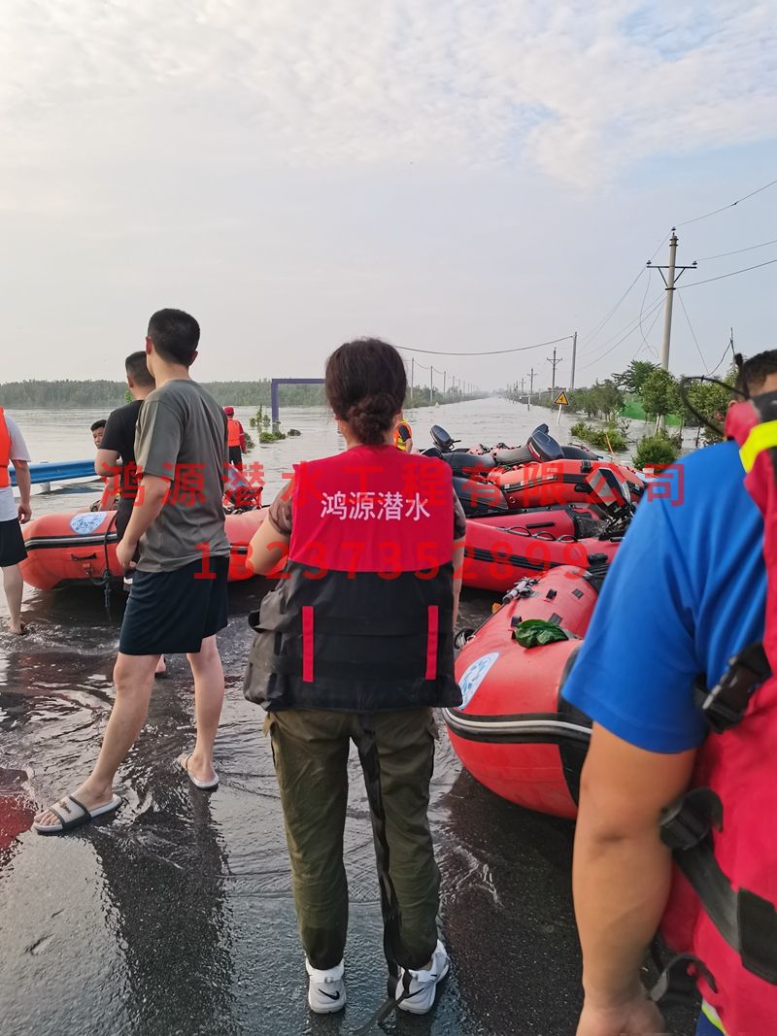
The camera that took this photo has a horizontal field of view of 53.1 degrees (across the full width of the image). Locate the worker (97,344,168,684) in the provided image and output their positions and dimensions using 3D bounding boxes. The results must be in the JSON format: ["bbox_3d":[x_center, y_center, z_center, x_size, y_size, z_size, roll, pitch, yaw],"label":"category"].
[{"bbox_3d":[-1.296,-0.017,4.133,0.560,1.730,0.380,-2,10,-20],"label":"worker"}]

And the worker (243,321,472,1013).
[{"bbox_3d":[-0.078,0.399,1.897,0.520,1.630,0.390,2,9,8],"label":"worker"}]

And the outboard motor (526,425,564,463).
[{"bbox_3d":[2.224,-0.800,11.601,0.380,1.050,0.600,-29,66,-29],"label":"outboard motor"}]

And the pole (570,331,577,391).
[{"bbox_3d":[18.979,-14.889,79.638,0.290,8.181,0.290,1,9,0],"label":"pole"}]

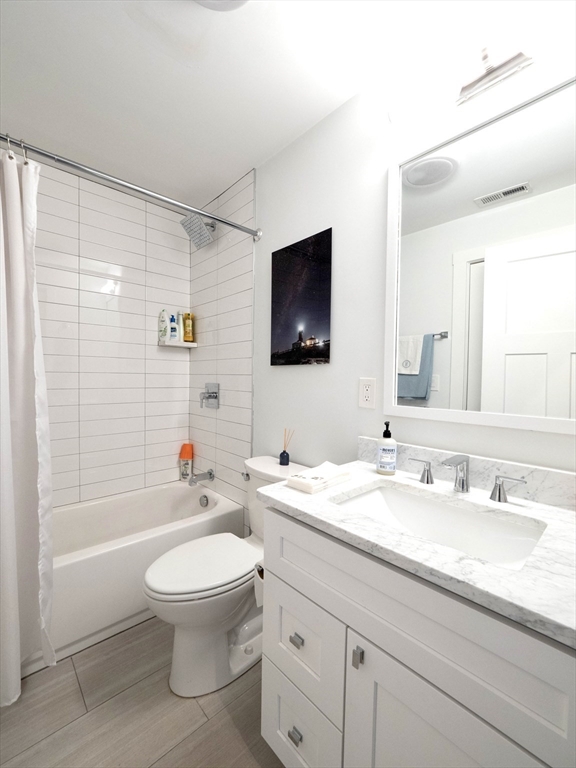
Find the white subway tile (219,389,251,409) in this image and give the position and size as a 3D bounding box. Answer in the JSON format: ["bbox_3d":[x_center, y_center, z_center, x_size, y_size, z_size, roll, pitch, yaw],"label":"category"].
[{"bbox_3d":[-0.353,0.096,2.015,0.010,0.100,0.405,-1,2,-43],"label":"white subway tile"}]

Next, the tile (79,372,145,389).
[{"bbox_3d":[-1.173,-0.021,2.108,0.401,0.101,0.010,-1,2,-43],"label":"tile"}]

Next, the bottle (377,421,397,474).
[{"bbox_3d":[0.362,0.232,1.134,0.066,0.187,0.066,1,2,14],"label":"bottle"}]

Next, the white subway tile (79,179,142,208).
[{"bbox_3d":[-1.144,-1.244,2.054,0.397,0.076,0.010,-1,2,-43],"label":"white subway tile"}]

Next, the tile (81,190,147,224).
[{"bbox_3d":[-1.157,-1.165,2.078,0.401,0.101,0.010,-1,2,-43],"label":"tile"}]

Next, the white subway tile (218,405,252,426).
[{"bbox_3d":[-0.354,0.199,2.018,0.010,0.100,0.405,-1,2,-43],"label":"white subway tile"}]

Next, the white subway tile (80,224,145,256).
[{"bbox_3d":[-1.159,-0.957,2.084,0.401,0.101,0.010,-1,2,-43],"label":"white subway tile"}]

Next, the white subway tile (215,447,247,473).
[{"bbox_3d":[-0.354,0.507,2.018,0.012,0.101,0.399,-1,2,-43],"label":"white subway tile"}]

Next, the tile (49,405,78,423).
[{"bbox_3d":[-1.470,0.187,1.827,0.405,0.102,0.010,-1,2,-43],"label":"tile"}]

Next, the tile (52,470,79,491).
[{"bbox_3d":[-1.463,0.600,1.828,0.400,0.100,0.010,-1,2,-43],"label":"tile"}]

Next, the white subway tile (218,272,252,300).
[{"bbox_3d":[-0.338,-0.623,1.990,0.012,0.101,0.399,-1,2,-43],"label":"white subway tile"}]

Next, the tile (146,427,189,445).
[{"bbox_3d":[-0.909,0.392,2.372,0.332,0.101,0.010,-1,2,-43],"label":"tile"}]

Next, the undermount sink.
[{"bbox_3d":[0.378,0.436,0.826,0.317,0.149,0.456,-1,2,-43],"label":"undermount sink"}]

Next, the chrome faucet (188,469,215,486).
[{"bbox_3d":[-0.605,0.649,2.160,0.163,0.069,0.061,-1,2,-43],"label":"chrome faucet"}]

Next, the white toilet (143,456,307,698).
[{"bbox_3d":[-0.252,0.793,1.371,0.724,0.760,0.417,-1,2,-43],"label":"white toilet"}]

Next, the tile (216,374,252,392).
[{"bbox_3d":[-0.348,-0.006,2.009,0.010,0.101,0.407,-1,2,-43],"label":"tile"}]

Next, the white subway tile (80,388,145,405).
[{"bbox_3d":[-1.174,0.080,2.100,0.398,0.102,0.010,-1,2,-43],"label":"white subway tile"}]

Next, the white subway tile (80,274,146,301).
[{"bbox_3d":[-1.164,-0.645,2.092,0.401,0.101,0.010,-1,2,-43],"label":"white subway tile"}]

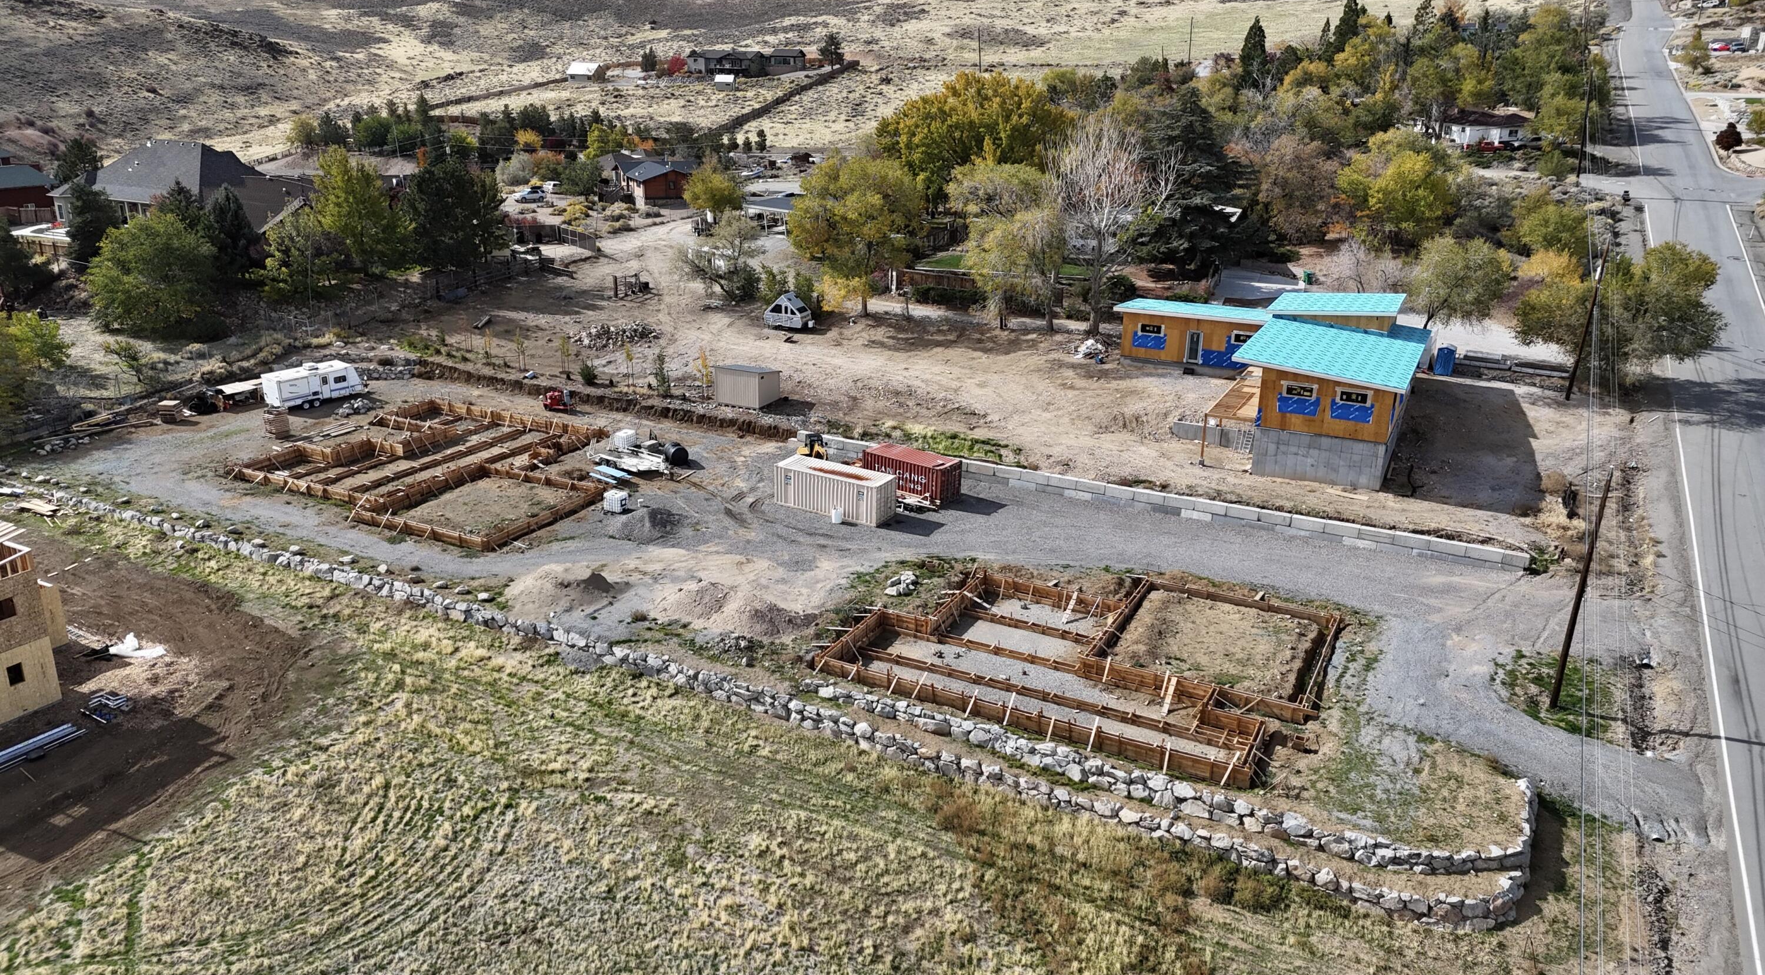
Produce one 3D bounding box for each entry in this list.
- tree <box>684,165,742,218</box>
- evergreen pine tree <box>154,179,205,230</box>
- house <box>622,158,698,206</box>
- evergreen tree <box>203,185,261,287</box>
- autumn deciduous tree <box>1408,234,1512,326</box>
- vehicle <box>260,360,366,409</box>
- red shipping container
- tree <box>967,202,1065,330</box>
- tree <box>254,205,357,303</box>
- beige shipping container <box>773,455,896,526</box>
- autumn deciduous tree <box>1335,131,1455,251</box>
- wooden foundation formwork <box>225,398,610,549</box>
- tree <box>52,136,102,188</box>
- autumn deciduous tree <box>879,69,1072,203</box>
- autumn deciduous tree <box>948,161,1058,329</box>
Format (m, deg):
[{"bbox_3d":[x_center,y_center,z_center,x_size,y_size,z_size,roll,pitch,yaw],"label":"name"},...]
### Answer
[{"bbox_3d":[-19.564,-33.970,141.972,6.700,6.254,6.700,0,19,0],"label":"tree"},{"bbox_3d":[-72.082,-27.412,125.683,5.520,8.220,5.520,-9,21,-28],"label":"evergreen pine tree"},{"bbox_3d":[-28.388,-38.741,156.279,8.800,4.800,9.500,-7,21,-21],"label":"house"},{"bbox_3d":[-69.472,-26.955,130.767,6.080,10.490,5.900,1,20,0],"label":"evergreen tree"},{"bbox_3d":[43.909,-15.619,92.894,7.510,6.900,7.510,10,20,24],"label":"autumn deciduous tree"},{"bbox_3d":[-44.160,-8.100,95.930,2.500,3.000,7.500,15,23,34],"label":"vehicle"},{"bbox_3d":[1.932,-0.884,79.772,6.060,2.560,2.440,14,24,35],"label":"red shipping container"},{"bbox_3d":[11.555,-19.089,105.718,8.350,10.810,8.090,1,20,0],"label":"tree"},{"bbox_3d":[-58.620,-23.744,124.314,9.630,9.330,9.340,1,20,0],"label":"tree"},{"bbox_3d":[-2.960,0.120,76.200,7.450,2.540,2.440,12,23,29],"label":"beige shipping container"},{"bbox_3d":[48.400,-28.006,115.314,11.090,10.520,11.090,9,20,21],"label":"autumn deciduous tree"},{"bbox_3d":[-28.703,-1.584,82.552,24.800,1.000,21.000,10,21,24],"label":"wooden foundation formwork"},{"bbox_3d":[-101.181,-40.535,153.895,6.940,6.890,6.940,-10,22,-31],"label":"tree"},{"bbox_3d":[11.102,-41.631,149.295,23.720,16.880,20.160,3,19,4],"label":"autumn deciduous tree"},{"bbox_3d":[10.417,-20.855,105.659,9.450,14.170,9.160,1,20,0],"label":"autumn deciduous tree"}]

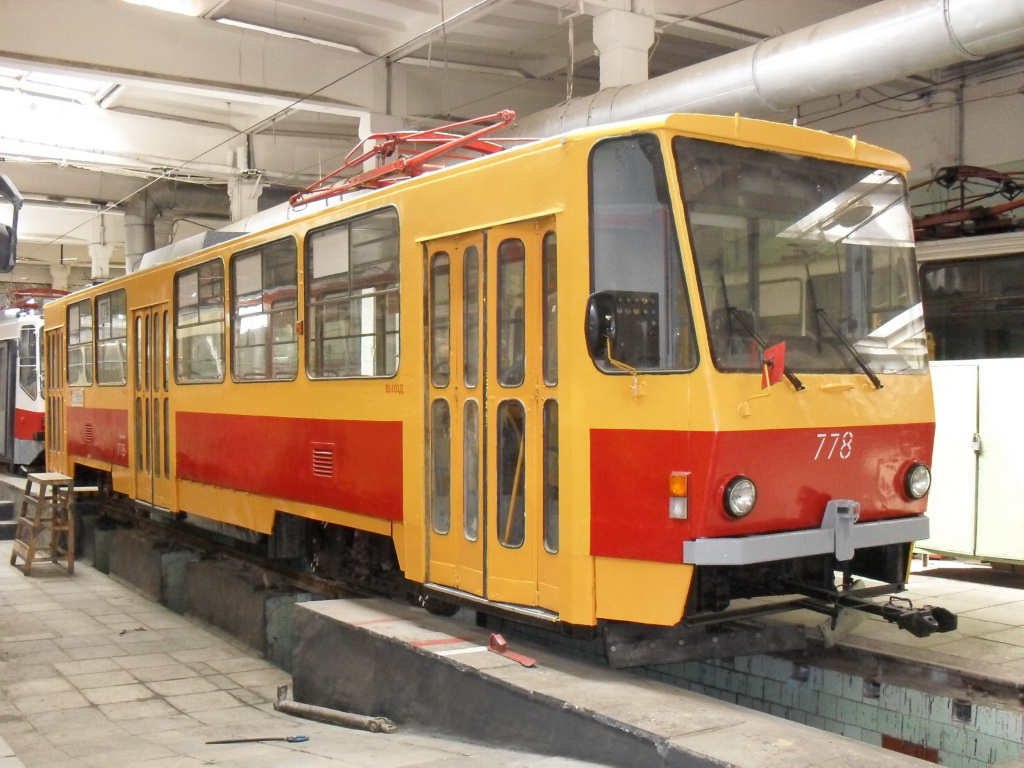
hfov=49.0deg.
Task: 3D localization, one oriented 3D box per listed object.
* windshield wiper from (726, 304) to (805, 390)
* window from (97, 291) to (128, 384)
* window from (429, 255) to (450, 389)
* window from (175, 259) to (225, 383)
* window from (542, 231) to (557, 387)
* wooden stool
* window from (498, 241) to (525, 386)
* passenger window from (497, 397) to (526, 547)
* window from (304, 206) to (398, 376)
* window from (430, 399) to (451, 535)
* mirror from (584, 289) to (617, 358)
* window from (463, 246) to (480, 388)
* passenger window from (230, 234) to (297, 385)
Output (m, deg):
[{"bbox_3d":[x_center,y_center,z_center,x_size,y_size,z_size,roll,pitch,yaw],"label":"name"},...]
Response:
[{"bbox_3d":[1.231,-0.167,5.465,0.456,0.420,0.060,0,-9,-33],"label":"windshield wiper"},{"bbox_3d":[-4.696,-0.522,13.194,0.060,1.119,1.487,0,0,-33],"label":"window"},{"bbox_3d":[-0.421,-0.381,6.711,0.040,0.811,0.215,0,0,-36],"label":"window"},{"bbox_3d":[-3.024,-0.576,10.880,0.040,1.139,1.550,0,0,-33],"label":"window"},{"bbox_3d":[0.210,-0.388,5.849,0.040,0.813,0.134,0,0,-36],"label":"window"},{"bbox_3d":[-6.044,1.787,14.431,0.561,1.173,1.142,0,0,-33],"label":"wooden stool"},{"bbox_3d":[-0.006,-0.398,6.281,0.040,0.818,0.224,0,0,-45],"label":"window"},{"bbox_3d":[-0.004,0.504,6.282,0.040,0.824,0.229,0,0,-45],"label":"passenger window"},{"bbox_3d":[-1.107,-0.580,7.693,0.060,1.109,1.509,0,0,-33],"label":"window"},{"bbox_3d":[-0.437,0.506,6.870,0.040,0.822,0.204,0,0,-41],"label":"window"},{"bbox_3d":[0.426,-0.289,5.408,0.165,0.320,0.080,0,0,-21],"label":"mirror"},{"bbox_3d":[-0.223,-0.380,6.441,0.040,0.812,0.168,0,0,-36],"label":"window"},{"bbox_3d":[-2.086,-0.590,9.434,0.040,1.139,1.571,0,0,-33],"label":"passenger window"}]

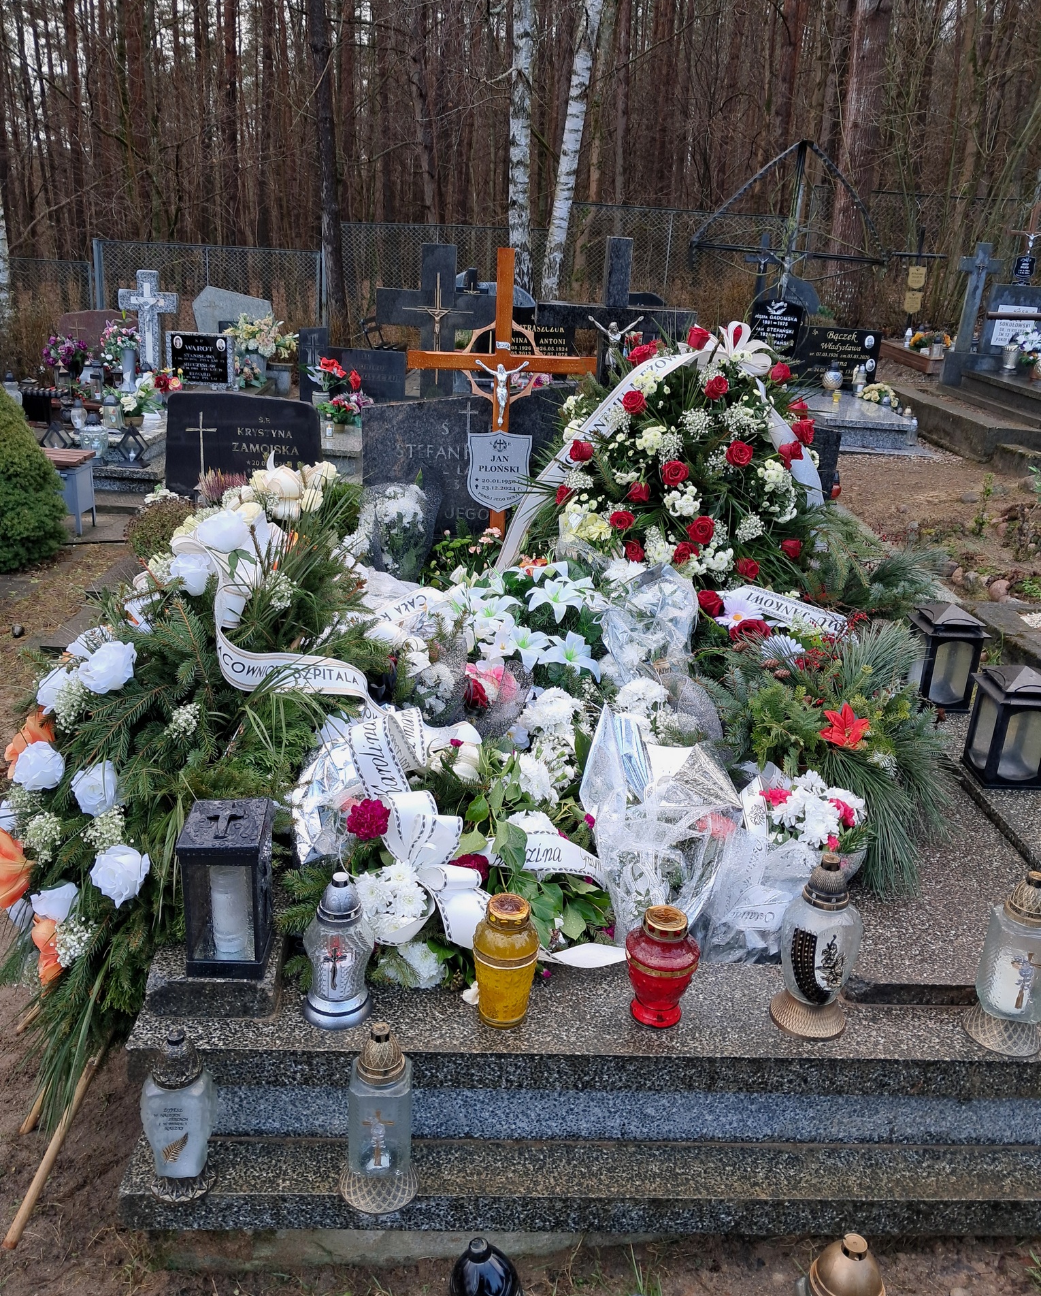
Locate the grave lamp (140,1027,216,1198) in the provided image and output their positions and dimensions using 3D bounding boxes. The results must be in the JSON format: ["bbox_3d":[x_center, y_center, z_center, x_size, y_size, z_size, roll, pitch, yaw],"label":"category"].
[{"bbox_3d":[-0.529,0.709,1.669,0.115,0.279,0.104,-1,20,-10],"label":"grave lamp"}]

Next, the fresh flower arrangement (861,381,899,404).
[{"bbox_3d":[2.844,-2.019,8.580,0.295,0.174,0.224,1,21,-2],"label":"fresh flower arrangement"}]

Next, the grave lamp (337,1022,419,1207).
[{"bbox_3d":[-0.214,0.685,1.621,0.118,0.298,0.118,1,21,-2],"label":"grave lamp"}]

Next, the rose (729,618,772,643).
[{"bbox_3d":[0.614,-0.045,2.887,0.105,0.050,0.090,2,20,-2],"label":"rose"}]

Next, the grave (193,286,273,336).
[{"bbox_3d":[-2.331,-2.595,8.790,0.578,0.623,0.133,1,21,-2],"label":"grave"}]

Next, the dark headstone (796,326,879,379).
[{"bbox_3d":[3.106,-2.888,10.640,0.860,0.490,0.090,5,20,8],"label":"dark headstone"}]

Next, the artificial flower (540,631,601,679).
[{"bbox_3d":[0.119,0.017,2.548,0.143,0.113,0.112,1,21,-2],"label":"artificial flower"}]

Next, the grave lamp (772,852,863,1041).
[{"bbox_3d":[0.473,0.460,1.711,0.127,0.296,0.127,6,20,9],"label":"grave lamp"}]

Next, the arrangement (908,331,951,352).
[{"bbox_3d":[5.159,-3.861,13.645,0.520,0.260,0.360,2,20,-2],"label":"arrangement"}]

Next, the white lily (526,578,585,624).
[{"bbox_3d":[0.091,-0.120,2.791,0.151,0.120,0.122,1,21,-2],"label":"white lily"}]

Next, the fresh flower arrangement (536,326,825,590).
[{"bbox_3d":[0.451,-0.537,3.193,0.857,0.806,0.428,1,21,-2],"label":"fresh flower arrangement"}]

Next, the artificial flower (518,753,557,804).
[{"bbox_3d":[0.032,0.244,2.029,0.073,0.080,0.070,2,20,-2],"label":"artificial flower"}]

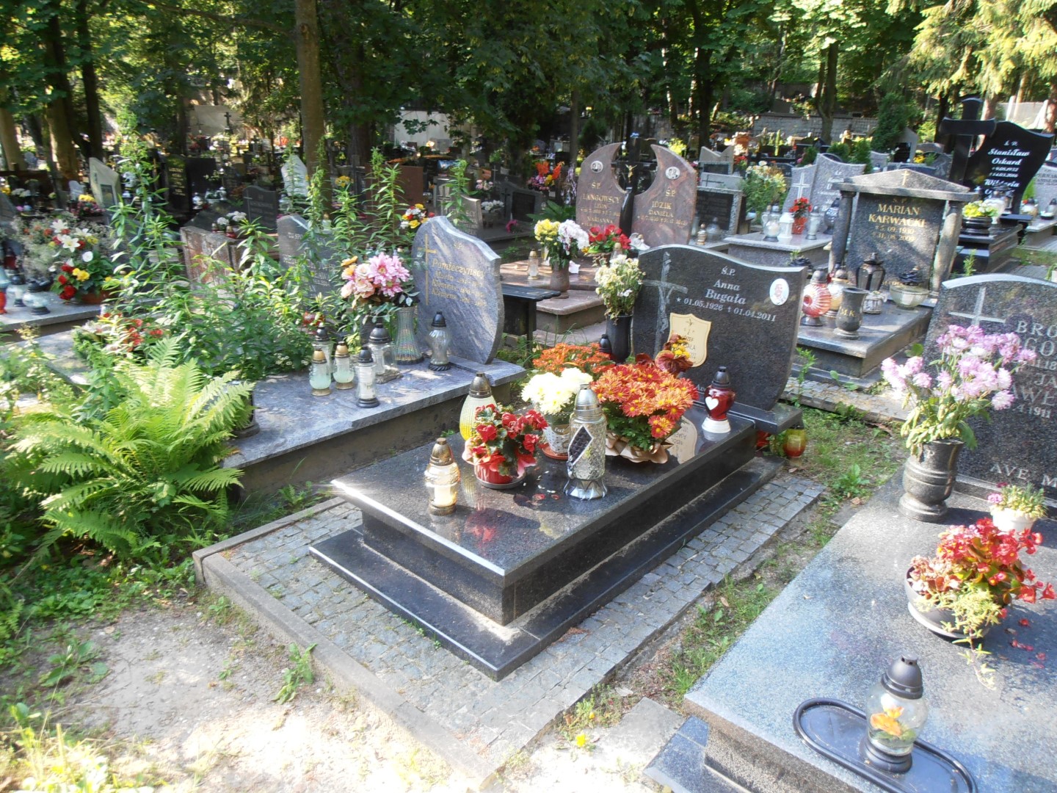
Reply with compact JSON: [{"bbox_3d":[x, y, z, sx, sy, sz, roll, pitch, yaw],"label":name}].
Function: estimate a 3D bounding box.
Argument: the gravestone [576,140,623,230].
[{"bbox_3d":[0.739,-1.892,7.004,0.598,1.015,0.121,18,26,38],"label":"gravestone"}]

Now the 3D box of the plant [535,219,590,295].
[{"bbox_3d":[0.268,-1.091,5.853,0.442,0.596,0.384,2,21,2],"label":"plant"}]

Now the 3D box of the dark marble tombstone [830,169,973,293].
[{"bbox_3d":[2.986,-1.363,5.958,1.006,0.927,0.222,18,24,37],"label":"dark marble tombstone"}]

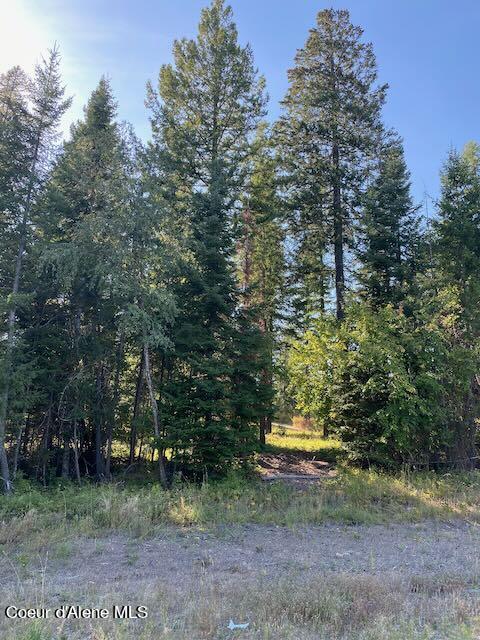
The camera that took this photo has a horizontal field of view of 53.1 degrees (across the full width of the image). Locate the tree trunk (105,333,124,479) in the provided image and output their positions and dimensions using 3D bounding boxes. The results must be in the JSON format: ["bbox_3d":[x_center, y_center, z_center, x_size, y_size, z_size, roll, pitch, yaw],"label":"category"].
[{"bbox_3d":[-3.098,2.110,12.018,0.138,3.646,0.138,3,-11,1],"label":"tree trunk"}]

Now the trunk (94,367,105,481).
[{"bbox_3d":[-3.485,2.550,11.933,0.174,2.794,0.174,-3,-11,-1],"label":"trunk"}]

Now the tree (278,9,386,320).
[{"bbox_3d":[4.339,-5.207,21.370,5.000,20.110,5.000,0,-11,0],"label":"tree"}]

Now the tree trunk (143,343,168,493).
[{"bbox_3d":[-1.949,2.190,11.086,0.150,3.325,0.150,-9,-11,-2],"label":"tree trunk"}]

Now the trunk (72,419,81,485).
[{"bbox_3d":[-3.847,3.102,11.419,0.090,1.509,0.090,-8,-11,-2],"label":"trunk"}]

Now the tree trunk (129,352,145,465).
[{"bbox_3d":[-3.116,2.658,14.560,0.151,3.373,0.151,4,-11,1],"label":"tree trunk"}]

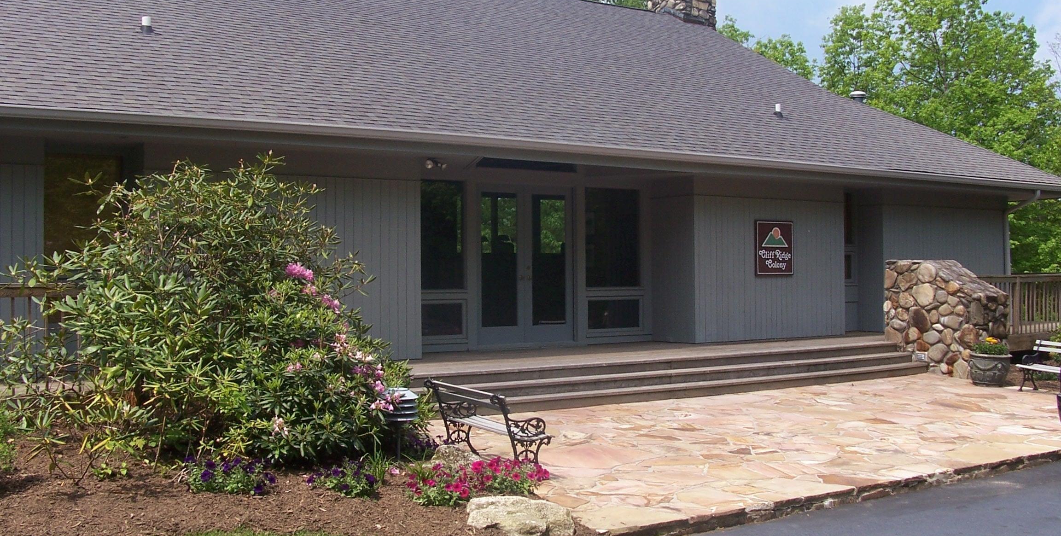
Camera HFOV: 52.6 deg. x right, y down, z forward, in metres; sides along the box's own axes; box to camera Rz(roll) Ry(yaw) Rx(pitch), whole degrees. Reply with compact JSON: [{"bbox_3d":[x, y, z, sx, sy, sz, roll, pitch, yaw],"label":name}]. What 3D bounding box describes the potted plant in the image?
[{"bbox_3d":[6.102,1.245,14.260,0.562,0.643,0.562,0,0,-33],"label":"potted plant"}]

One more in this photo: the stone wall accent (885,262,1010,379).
[{"bbox_3d":[6.211,0.724,15.926,1.026,1.696,1.534,0,0,-33],"label":"stone wall accent"}]

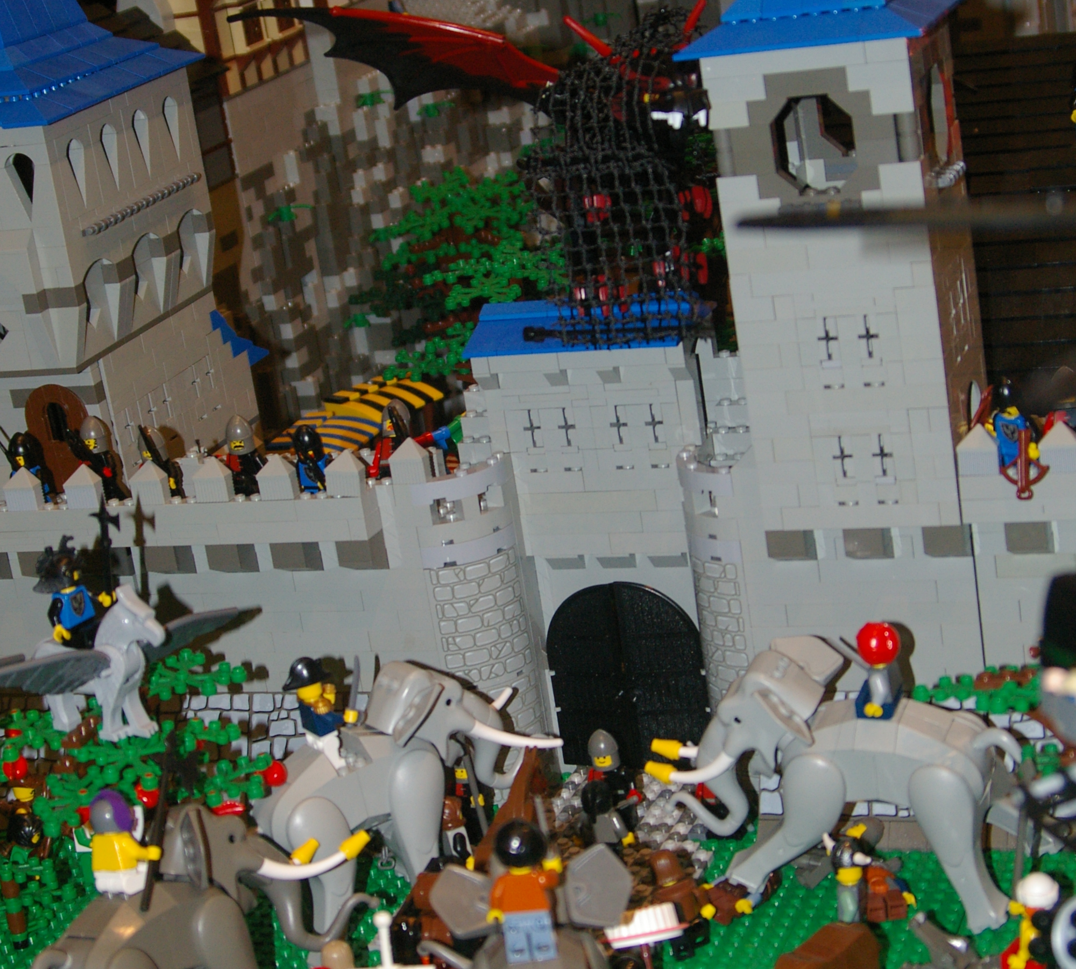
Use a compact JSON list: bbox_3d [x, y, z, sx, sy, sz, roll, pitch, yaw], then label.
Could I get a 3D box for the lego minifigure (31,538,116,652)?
[{"bbox_3d":[-0.185,0.044,1.012,0.024,0.041,0.027,10,25,44],"label":"lego minifigure"}]

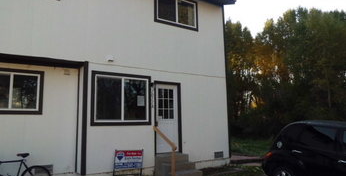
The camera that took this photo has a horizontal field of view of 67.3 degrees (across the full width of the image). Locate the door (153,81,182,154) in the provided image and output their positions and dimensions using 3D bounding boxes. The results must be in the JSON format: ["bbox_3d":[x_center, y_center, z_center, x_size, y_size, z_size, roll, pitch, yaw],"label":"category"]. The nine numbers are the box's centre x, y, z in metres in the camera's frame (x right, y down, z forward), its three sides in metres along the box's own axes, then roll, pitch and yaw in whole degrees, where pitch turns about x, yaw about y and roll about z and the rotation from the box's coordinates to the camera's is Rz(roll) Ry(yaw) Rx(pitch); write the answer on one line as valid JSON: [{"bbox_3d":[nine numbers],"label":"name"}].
[{"bbox_3d":[-0.147,0.887,7.938,0.964,2.137,0.120,4,-9,-32],"label":"door"}]

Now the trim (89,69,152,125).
[{"bbox_3d":[-1.380,0.320,7.214,1.763,1.442,0.100,4,-9,-32],"label":"trim"}]

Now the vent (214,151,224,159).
[{"bbox_3d":[1.553,2.273,8.788,0.401,0.204,0.060,4,-9,-32],"label":"vent"}]

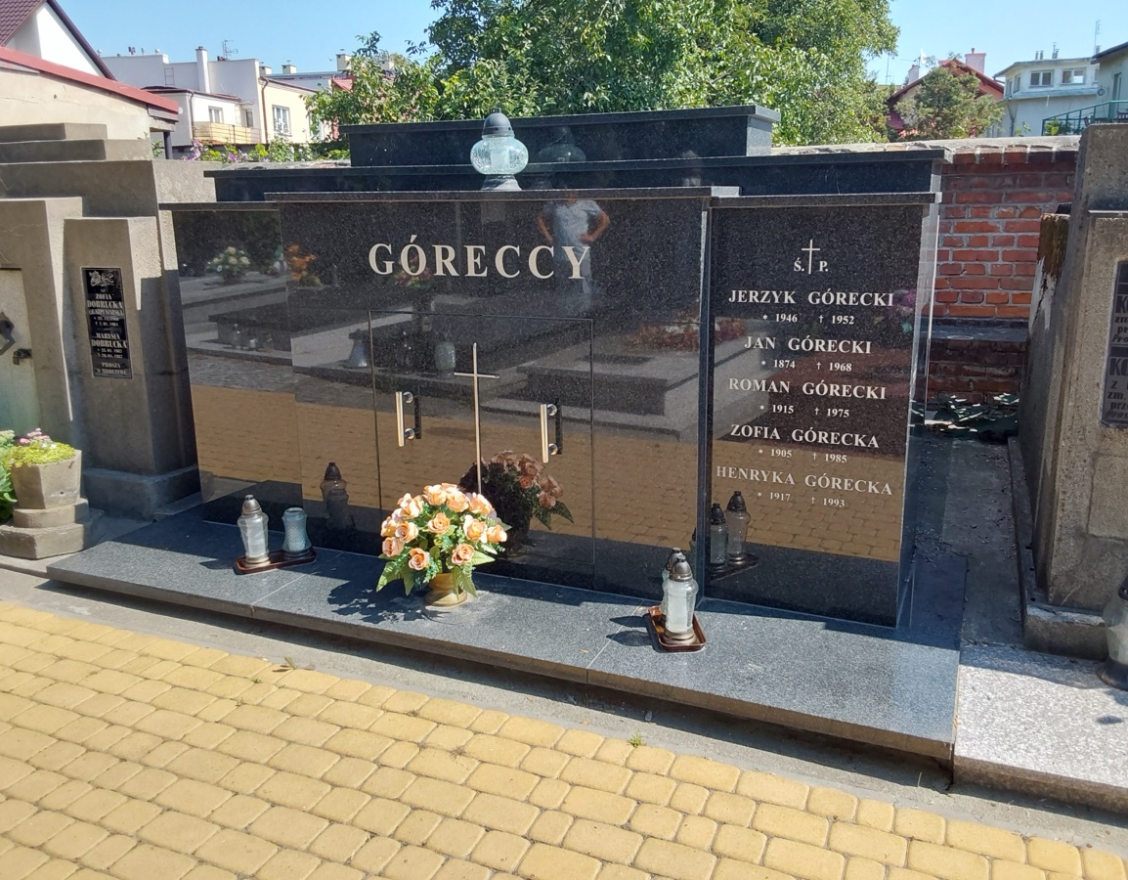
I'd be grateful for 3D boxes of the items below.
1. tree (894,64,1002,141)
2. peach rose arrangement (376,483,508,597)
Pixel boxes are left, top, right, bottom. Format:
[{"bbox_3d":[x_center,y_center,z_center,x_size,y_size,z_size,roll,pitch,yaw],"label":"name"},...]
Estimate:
[{"bbox_3d":[11.340,-8.308,27.714,3.300,5.310,3.200,5,15,23],"label":"tree"},{"bbox_3d":[-0.412,0.322,3.218,0.440,0.380,0.410,-1,14,0],"label":"peach rose arrangement"}]

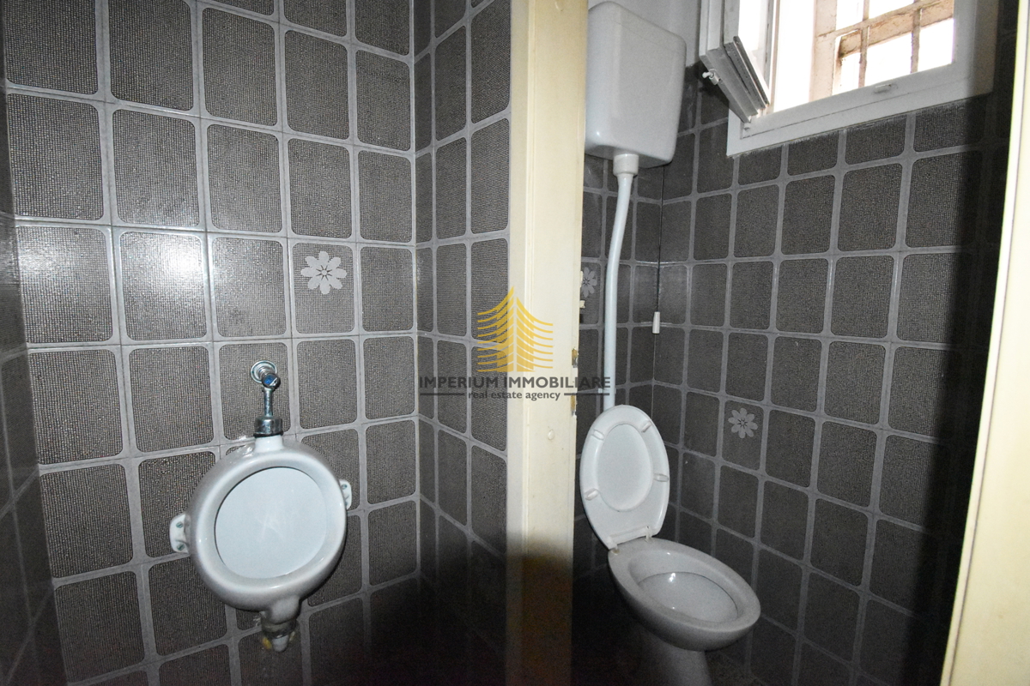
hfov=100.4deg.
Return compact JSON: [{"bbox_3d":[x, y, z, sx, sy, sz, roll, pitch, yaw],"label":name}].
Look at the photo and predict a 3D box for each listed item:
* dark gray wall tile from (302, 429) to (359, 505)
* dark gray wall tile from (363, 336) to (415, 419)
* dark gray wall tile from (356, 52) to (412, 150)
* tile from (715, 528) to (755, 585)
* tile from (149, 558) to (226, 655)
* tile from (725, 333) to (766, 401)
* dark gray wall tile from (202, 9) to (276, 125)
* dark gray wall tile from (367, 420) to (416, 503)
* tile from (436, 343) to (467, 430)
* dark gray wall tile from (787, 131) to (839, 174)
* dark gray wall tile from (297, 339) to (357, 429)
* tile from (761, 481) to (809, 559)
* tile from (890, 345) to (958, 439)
[{"bbox_3d":[-0.449,0.319,1.048,0.131,0.203,0.012,-3,7,-32],"label":"dark gray wall tile"},{"bbox_3d":[-0.312,0.083,1.061,0.121,0.195,0.010,-3,7,-31],"label":"dark gray wall tile"},{"bbox_3d":[-0.322,-0.584,1.045,0.131,0.211,0.010,-3,7,-31],"label":"dark gray wall tile"},{"bbox_3d":[0.747,0.753,1.469,0.010,0.211,0.131,-3,7,-33],"label":"tile"},{"bbox_3d":[-0.695,0.558,0.918,0.131,0.203,0.012,-3,7,-32],"label":"tile"},{"bbox_3d":[0.754,0.075,1.400,0.010,0.212,0.127,-3,7,-33],"label":"tile"},{"bbox_3d":[-0.541,-0.539,0.846,0.120,0.194,0.010,-3,7,-30],"label":"dark gray wall tile"},{"bbox_3d":[-0.325,0.310,1.127,0.131,0.203,0.012,-3,7,-32],"label":"dark gray wall tile"},{"bbox_3d":[-0.136,0.092,0.954,0.010,0.200,0.130,-4,8,-37],"label":"tile"},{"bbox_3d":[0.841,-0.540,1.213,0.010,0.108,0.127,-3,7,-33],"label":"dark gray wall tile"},{"bbox_3d":[-0.426,0.094,0.981,0.120,0.194,0.010,-3,7,-30],"label":"dark gray wall tile"},{"bbox_3d":[0.790,0.514,1.257,0.010,0.192,0.119,-3,7,-33],"label":"tile"},{"bbox_3d":[0.996,0.116,1.035,0.010,0.212,0.127,-3,7,-33],"label":"tile"}]

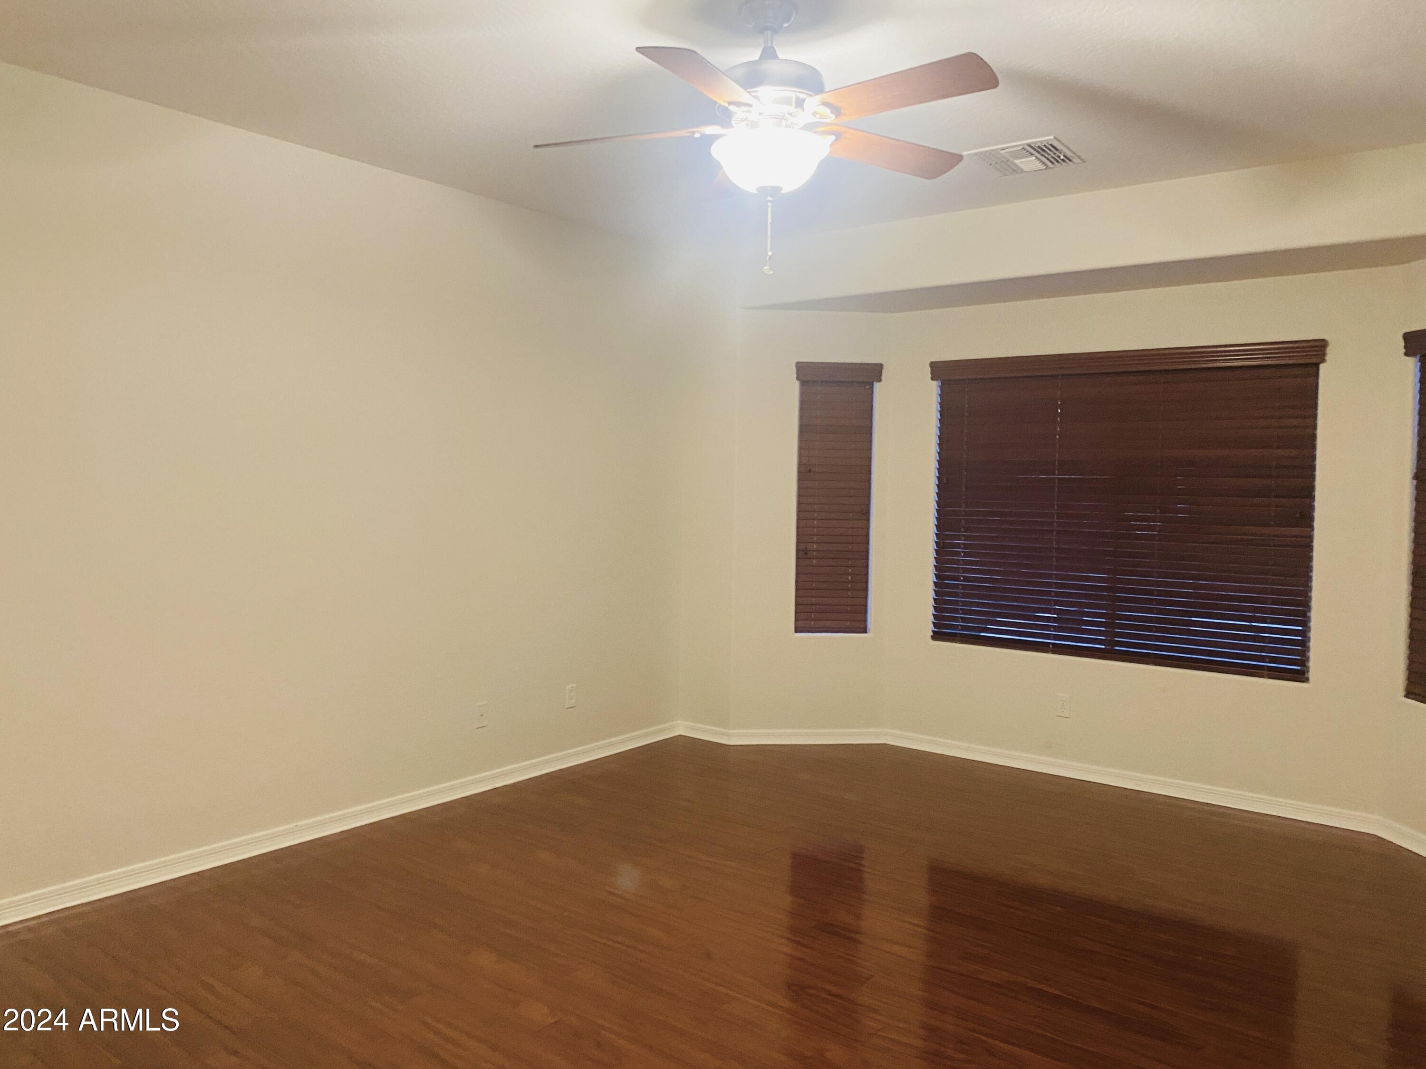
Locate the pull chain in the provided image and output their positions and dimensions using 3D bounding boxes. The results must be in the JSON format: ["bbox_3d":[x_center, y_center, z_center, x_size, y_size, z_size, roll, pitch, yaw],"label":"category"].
[{"bbox_3d":[0.153,-0.814,2.909,0.029,0.215,0.026,1,3,3],"label":"pull chain"}]

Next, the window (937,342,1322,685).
[{"bbox_3d":[1.918,-0.129,5.237,1.840,1.498,0.110,3,4,38],"label":"window"}]

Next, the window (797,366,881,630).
[{"bbox_3d":[0.680,-0.192,5.947,0.468,1.502,0.110,1,3,-6],"label":"window"}]

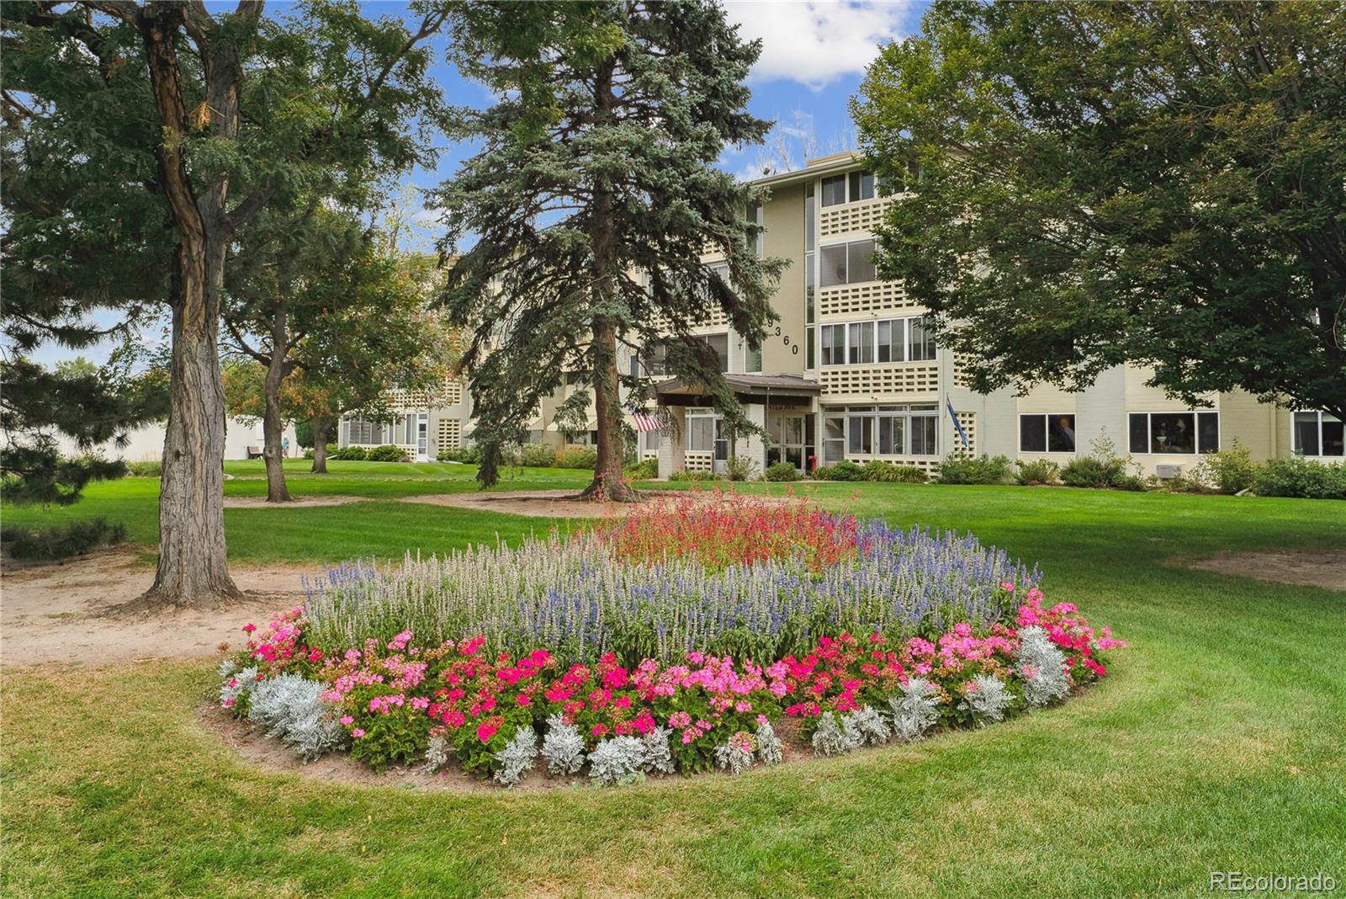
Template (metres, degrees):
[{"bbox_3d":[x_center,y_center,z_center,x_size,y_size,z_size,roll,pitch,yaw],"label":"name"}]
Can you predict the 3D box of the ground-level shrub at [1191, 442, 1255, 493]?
[{"bbox_3d":[13.366,0.446,25.400,1.430,1.260,1.300,1,1,45],"label":"ground-level shrub"}]

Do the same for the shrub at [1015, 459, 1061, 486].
[{"bbox_3d":[9.986,0.620,28.700,1.210,0.740,1.150,1,1,45],"label":"shrub"}]

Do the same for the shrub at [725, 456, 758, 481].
[{"bbox_3d":[2.174,0.602,33.300,1.080,0.820,1.020,0,1,0],"label":"shrub"}]

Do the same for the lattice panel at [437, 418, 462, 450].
[{"bbox_3d":[-10.885,-0.669,51.200,1.280,1.750,0.160,-1,2,-44],"label":"lattice panel"}]

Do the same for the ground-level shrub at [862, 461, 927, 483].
[{"bbox_3d":[6.823,0.679,32.200,1.750,0.670,1.000,1,2,44],"label":"ground-level shrub"}]

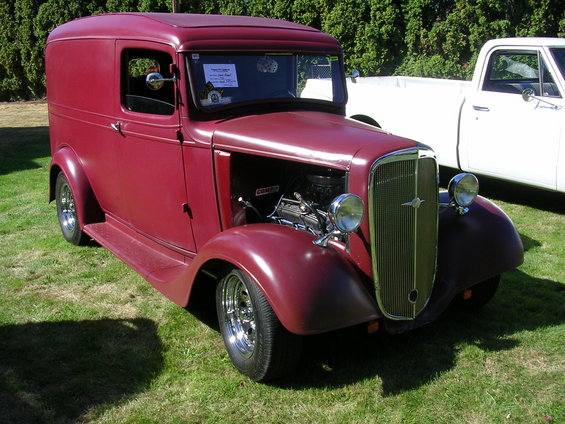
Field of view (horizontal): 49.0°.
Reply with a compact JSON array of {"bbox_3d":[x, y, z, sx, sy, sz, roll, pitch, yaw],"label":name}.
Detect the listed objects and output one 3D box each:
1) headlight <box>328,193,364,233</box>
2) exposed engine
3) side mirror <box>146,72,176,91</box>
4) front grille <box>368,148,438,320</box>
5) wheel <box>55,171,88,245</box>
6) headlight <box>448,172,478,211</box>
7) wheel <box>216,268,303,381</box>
[{"bbox_3d":[0.286,0.001,3.000,0.197,0.197,0.163,-10,18,-34],"label":"headlight"},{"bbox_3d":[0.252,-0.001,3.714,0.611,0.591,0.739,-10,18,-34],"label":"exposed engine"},{"bbox_3d":[-0.710,-0.767,3.648,0.179,0.108,0.079,-3,15,-13],"label":"side mirror"},{"bbox_3d":[0.662,0.119,3.254,0.522,0.926,0.138,-10,16,-34],"label":"front grille"},{"bbox_3d":[-1.727,-0.057,5.321,0.217,0.650,0.650,-10,18,-34],"label":"wheel"},{"bbox_3d":[0.989,-0.127,3.483,0.197,0.197,0.163,-10,18,-34],"label":"headlight"},{"bbox_3d":[-0.130,0.518,3.157,0.202,0.662,0.662,-8,17,-28],"label":"wheel"}]

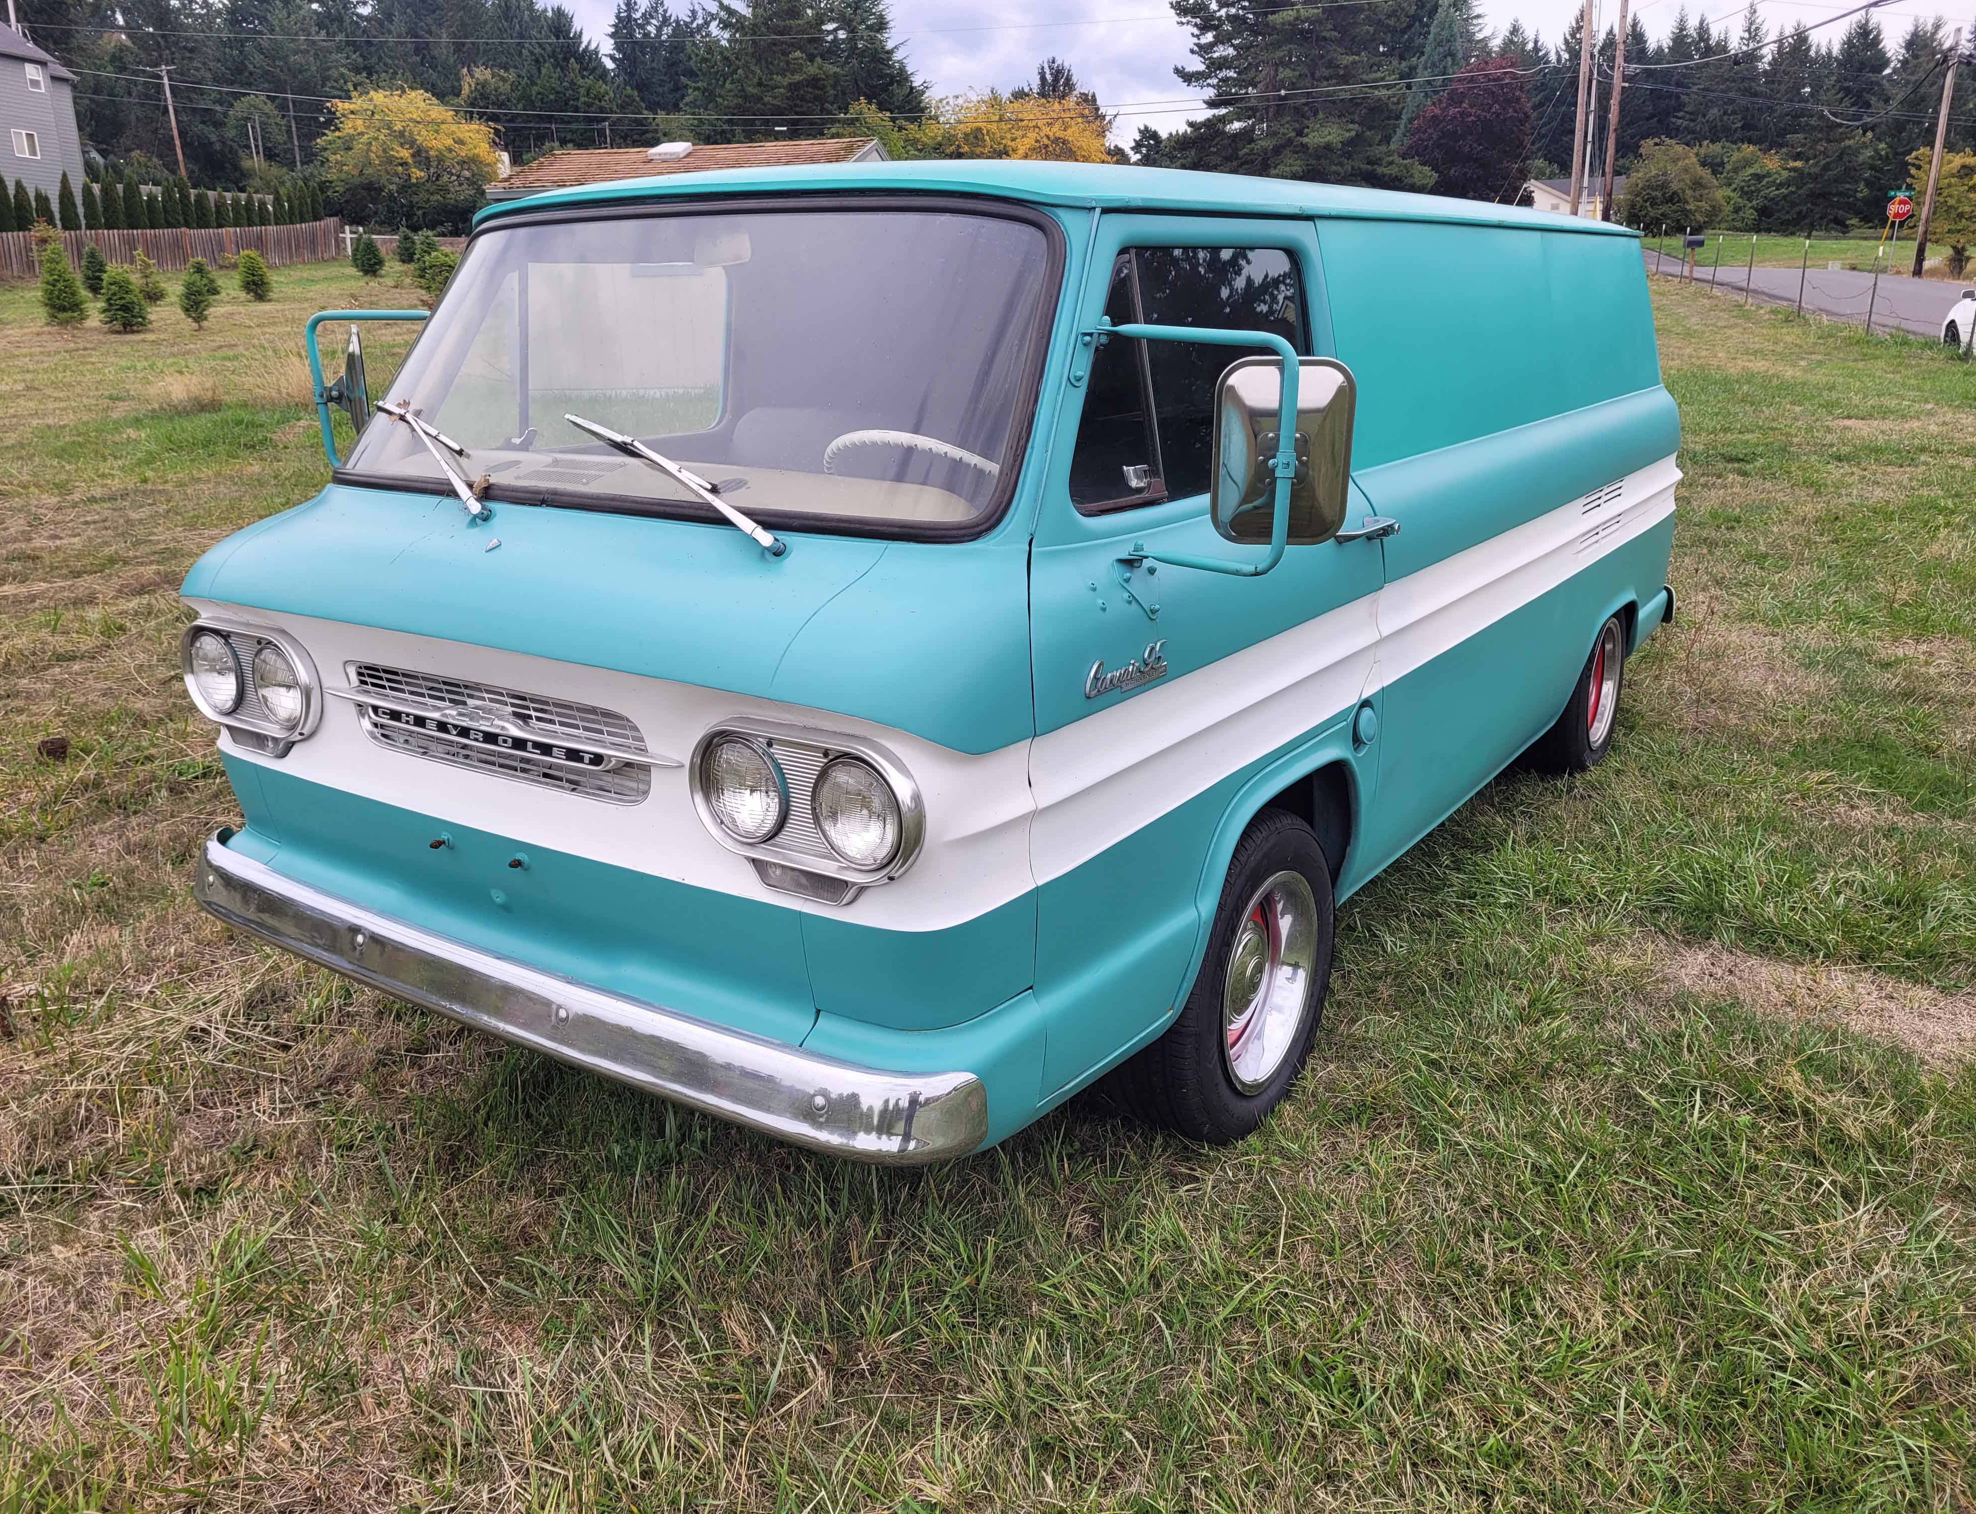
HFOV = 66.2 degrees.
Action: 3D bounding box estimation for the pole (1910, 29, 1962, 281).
[{"bbox_3d":[31.845,-20.169,50.810,0.320,7.830,0.320,8,20,29],"label":"pole"}]

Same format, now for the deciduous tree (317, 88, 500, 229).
[{"bbox_3d":[-29.853,-30.175,77.032,9.249,7.151,9.249,-6,17,-19],"label":"deciduous tree"}]

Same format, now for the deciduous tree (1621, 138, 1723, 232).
[{"bbox_3d":[36.083,-29.830,79.283,5.000,4.720,4.800,6,19,23],"label":"deciduous tree"}]

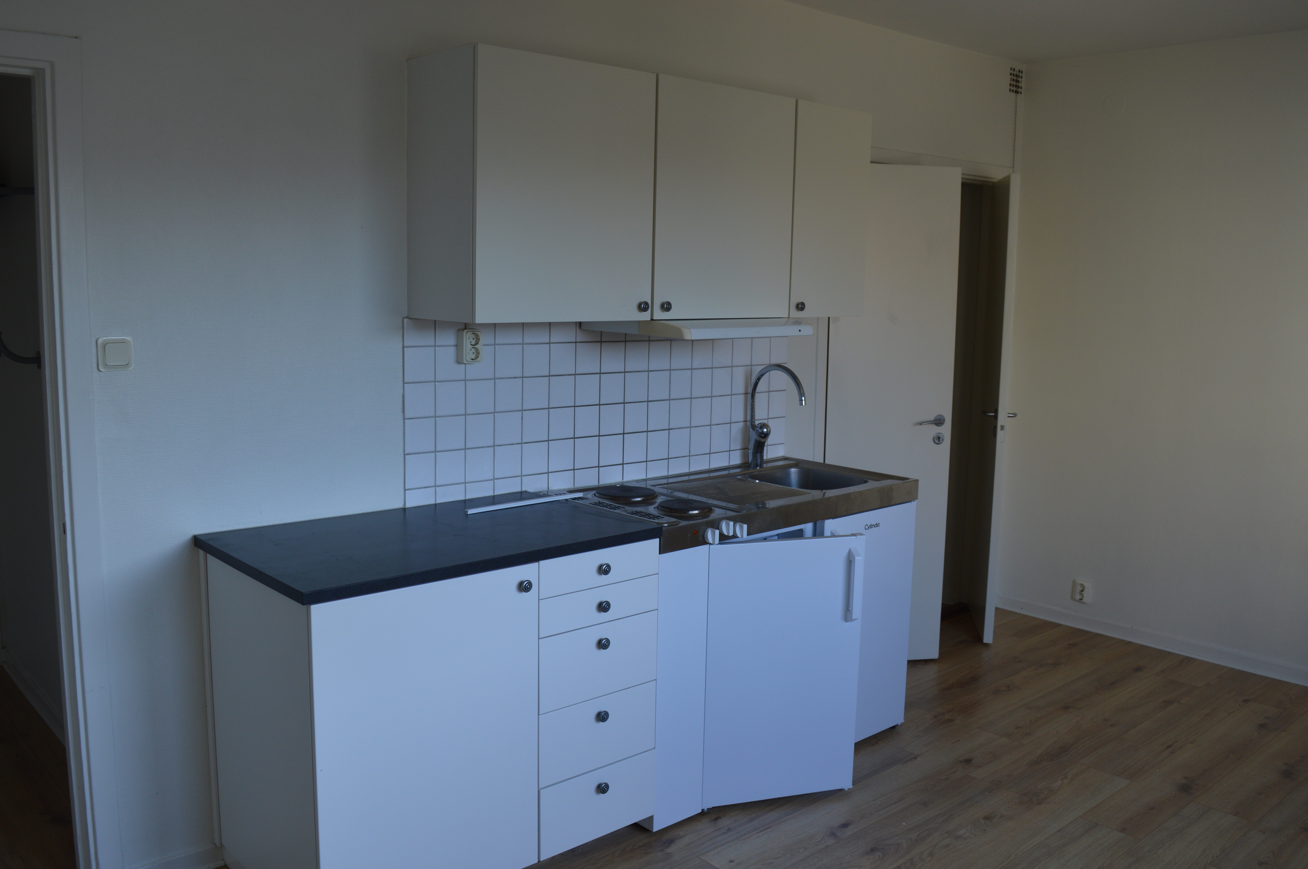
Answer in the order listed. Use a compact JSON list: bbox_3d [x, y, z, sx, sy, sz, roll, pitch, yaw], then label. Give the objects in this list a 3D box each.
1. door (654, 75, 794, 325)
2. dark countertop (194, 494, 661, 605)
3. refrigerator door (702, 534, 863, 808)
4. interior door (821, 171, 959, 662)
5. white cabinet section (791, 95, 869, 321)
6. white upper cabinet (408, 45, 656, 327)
[{"bbox_3d":[0.220,-0.702,3.341,0.599,0.696,0.022,-6,10,-41],"label":"door"},{"bbox_3d":[-0.562,0.267,2.816,0.997,0.028,0.642,-6,10,-41],"label":"dark countertop"},{"bbox_3d":[0.377,0.694,3.232,0.488,0.790,0.060,-1,8,-17],"label":"refrigerator door"},{"bbox_3d":[0.931,-0.056,4.365,0.523,1.997,0.040,0,8,-10],"label":"interior door"},{"bbox_3d":[0.590,-0.740,3.667,0.390,0.696,0.022,-6,10,-41],"label":"white cabinet section"},{"bbox_3d":[-0.338,-0.674,3.069,0.599,0.696,0.353,-6,10,-41],"label":"white upper cabinet"}]

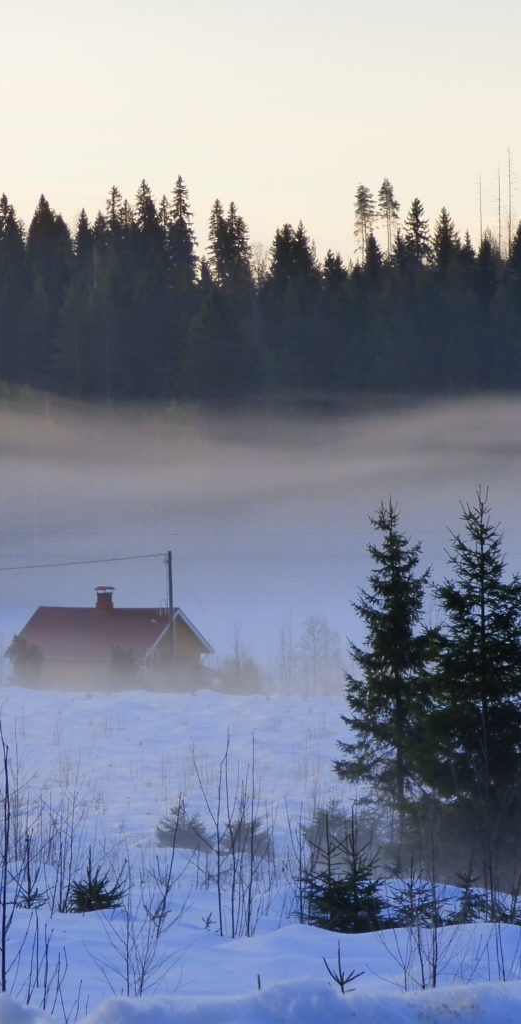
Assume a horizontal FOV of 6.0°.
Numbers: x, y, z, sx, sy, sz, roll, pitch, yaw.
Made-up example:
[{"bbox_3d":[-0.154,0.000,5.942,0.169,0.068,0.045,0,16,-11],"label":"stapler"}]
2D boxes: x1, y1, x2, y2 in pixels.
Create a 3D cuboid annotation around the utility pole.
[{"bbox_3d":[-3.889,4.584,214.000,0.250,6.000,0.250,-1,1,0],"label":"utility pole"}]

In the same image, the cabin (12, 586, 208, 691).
[{"bbox_3d":[-6.711,5.807,220.000,7.100,5.000,6.500,0,1,28],"label":"cabin"}]

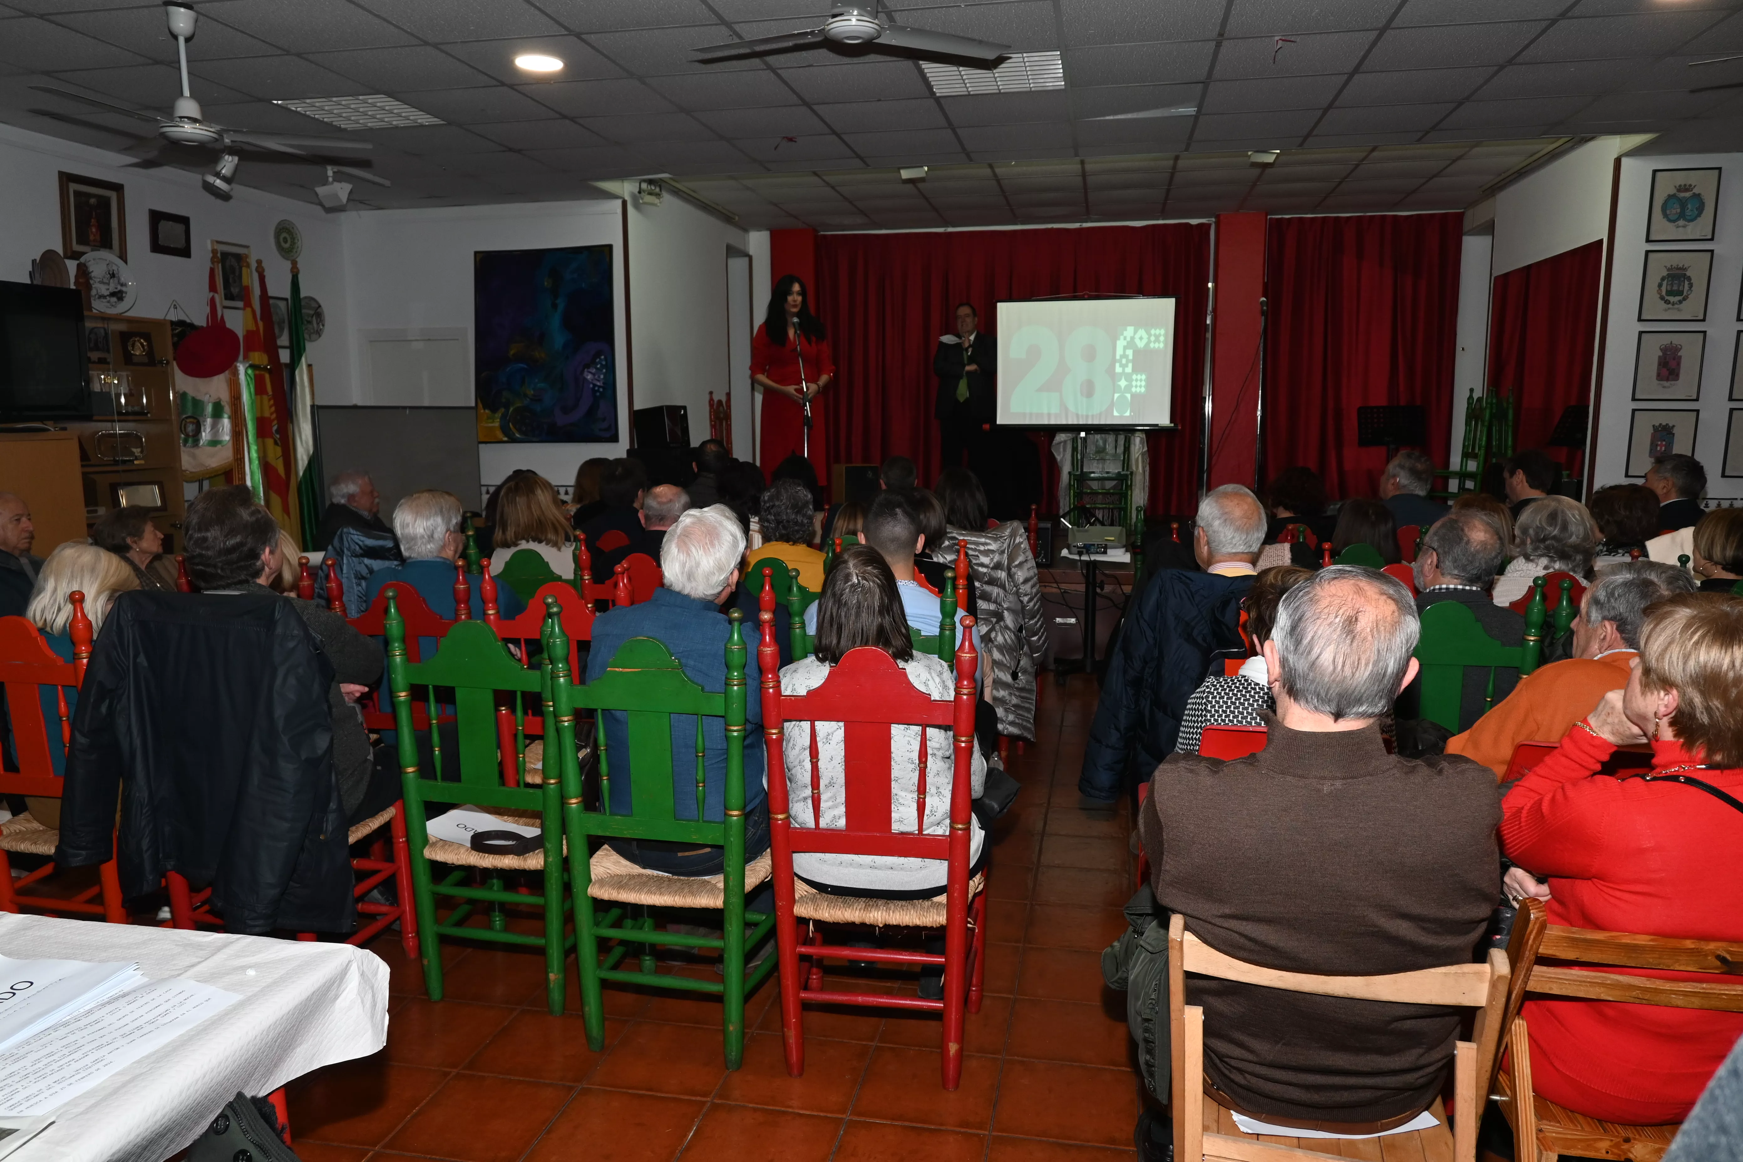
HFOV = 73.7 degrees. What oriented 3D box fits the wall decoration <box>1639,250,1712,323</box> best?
[{"bbox_3d":[4.666,-1.710,6.739,0.350,0.400,0.025,1,9,11],"label":"wall decoration"}]

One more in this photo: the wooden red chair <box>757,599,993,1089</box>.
[{"bbox_3d":[0.039,0.594,2.778,0.470,1.102,0.450,1,8,8],"label":"wooden red chair"}]

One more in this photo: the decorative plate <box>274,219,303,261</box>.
[{"bbox_3d":[-3.881,-2.275,7.760,0.030,0.265,0.265,1,8,11],"label":"decorative plate"}]

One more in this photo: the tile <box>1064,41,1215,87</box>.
[{"bbox_3d":[1.130,-2.185,4.912,0.600,0.020,0.595,1,8,11],"label":"tile"}]

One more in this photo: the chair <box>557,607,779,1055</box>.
[{"bbox_3d":[-0.445,0.574,2.811,0.455,1.060,0.470,2,8,14],"label":"chair"}]

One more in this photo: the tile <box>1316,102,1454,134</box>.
[{"bbox_3d":[2.532,-2.304,5.798,0.590,0.020,0.590,1,8,11],"label":"tile"}]

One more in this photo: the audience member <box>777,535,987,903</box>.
[{"bbox_3d":[0.063,0.488,2.891,0.470,1.203,0.680,1,8,8],"label":"audience member"}]

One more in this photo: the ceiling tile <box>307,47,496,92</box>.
[{"bbox_3d":[-1.940,-2.141,4.856,0.600,0.025,0.600,1,9,11],"label":"ceiling tile"}]

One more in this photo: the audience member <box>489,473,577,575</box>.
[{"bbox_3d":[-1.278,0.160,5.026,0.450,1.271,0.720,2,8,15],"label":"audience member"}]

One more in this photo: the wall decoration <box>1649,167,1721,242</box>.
[{"bbox_3d":[4.664,-2.157,6.672,0.350,0.400,0.025,1,9,11],"label":"wall decoration"}]

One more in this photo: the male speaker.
[{"bbox_3d":[0.701,-1.142,8.454,0.560,1.730,0.360,2,8,16],"label":"male speaker"}]

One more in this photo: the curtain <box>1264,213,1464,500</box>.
[{"bbox_3d":[4.196,-1.823,10.053,1.570,2.570,0.140,1,9,11],"label":"curtain"}]

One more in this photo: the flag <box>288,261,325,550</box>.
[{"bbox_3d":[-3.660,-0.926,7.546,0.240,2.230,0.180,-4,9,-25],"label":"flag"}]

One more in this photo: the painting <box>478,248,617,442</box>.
[{"bbox_3d":[-2.278,-1.639,8.132,1.045,1.335,0.040,1,9,11],"label":"painting"}]

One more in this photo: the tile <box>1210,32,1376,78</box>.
[{"bbox_3d":[1.724,-2.170,4.793,0.600,0.020,0.595,1,8,11],"label":"tile"}]

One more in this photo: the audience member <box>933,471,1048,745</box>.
[{"bbox_3d":[0.559,0.099,5.449,0.470,1.259,0.760,1,8,12],"label":"audience member"}]

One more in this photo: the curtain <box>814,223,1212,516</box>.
[{"bbox_3d":[1.242,-1.894,10.630,3.550,2.570,0.140,1,9,11],"label":"curtain"}]

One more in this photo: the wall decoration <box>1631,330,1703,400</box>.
[{"bbox_3d":[4.606,-1.239,6.706,0.345,0.392,0.020,1,8,11],"label":"wall decoration"}]

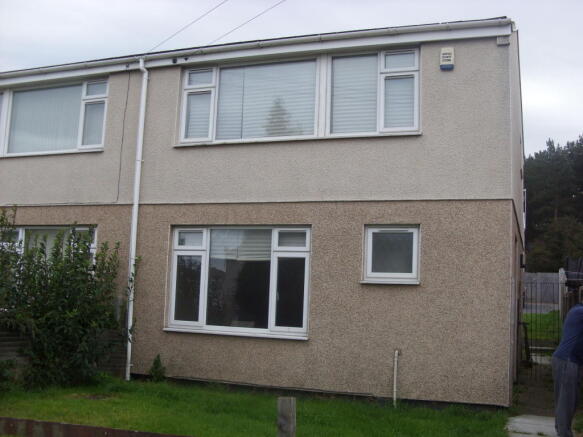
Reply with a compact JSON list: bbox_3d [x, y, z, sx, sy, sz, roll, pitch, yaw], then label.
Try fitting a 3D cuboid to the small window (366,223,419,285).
[{"bbox_3d":[1.379,0.501,8.801,0.770,0.818,0.150,0,-7,20],"label":"small window"}]

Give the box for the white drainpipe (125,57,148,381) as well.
[{"bbox_3d":[-2.489,-0.050,10.091,0.090,5.107,0.200,0,-7,20],"label":"white drainpipe"}]

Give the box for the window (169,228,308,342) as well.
[{"bbox_3d":[-0.806,0.922,9.539,2.262,1.623,0.150,0,-7,20],"label":"window"}]

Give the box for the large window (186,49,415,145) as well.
[{"bbox_3d":[0.011,-1.762,9.574,3.798,1.279,0.150,0,-7,20],"label":"large window"}]

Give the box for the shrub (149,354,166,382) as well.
[{"bbox_3d":[-2.000,2.255,9.588,0.220,0.390,0.210,2,-6,0],"label":"shrub"}]

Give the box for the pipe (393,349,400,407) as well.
[{"bbox_3d":[1.401,2.141,8.579,0.055,0.752,0.085,0,-6,19],"label":"pipe"}]

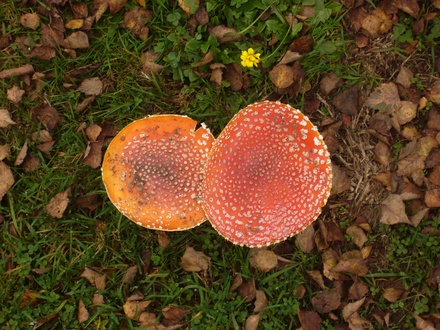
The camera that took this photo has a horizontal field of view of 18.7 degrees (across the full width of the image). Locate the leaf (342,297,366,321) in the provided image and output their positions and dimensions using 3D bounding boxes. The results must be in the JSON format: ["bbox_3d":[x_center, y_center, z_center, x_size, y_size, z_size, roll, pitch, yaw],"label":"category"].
[{"bbox_3d":[0.157,0.169,1.568,0.014,0.013,0.034,42,85,5],"label":"leaf"}]

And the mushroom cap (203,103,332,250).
[{"bbox_3d":[0.053,0.017,1.522,0.146,0.145,0.162,0,80,0],"label":"mushroom cap"}]

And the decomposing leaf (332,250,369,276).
[{"bbox_3d":[0.154,0.116,1.574,0.041,0.014,0.029,-6,83,-1],"label":"decomposing leaf"}]

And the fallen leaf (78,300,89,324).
[{"bbox_3d":[-0.159,0.172,1.553,0.013,0.010,0.029,-6,81,-1],"label":"fallen leaf"}]

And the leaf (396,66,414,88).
[{"bbox_3d":[0.222,-0.105,1.597,0.019,0.010,0.028,-14,81,-2],"label":"leaf"}]

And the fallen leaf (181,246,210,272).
[{"bbox_3d":[-0.029,0.111,1.569,0.034,0.012,0.028,29,82,5],"label":"fallen leaf"}]

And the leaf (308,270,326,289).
[{"bbox_3d":[0.115,0.135,1.574,0.013,0.010,0.028,-43,85,-5],"label":"leaf"}]

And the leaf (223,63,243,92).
[{"bbox_3d":[0.015,-0.105,1.597,0.021,0.010,0.034,-14,81,-2],"label":"leaf"}]

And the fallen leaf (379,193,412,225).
[{"bbox_3d":[0.209,0.052,1.583,0.038,0.011,0.038,0,83,0],"label":"fallen leaf"}]

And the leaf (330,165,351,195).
[{"bbox_3d":[0.141,0.017,1.591,0.029,0.012,0.036,0,80,0],"label":"leaf"}]

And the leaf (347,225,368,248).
[{"bbox_3d":[0.162,0.084,1.576,0.020,0.012,0.032,-40,83,-6],"label":"leaf"}]

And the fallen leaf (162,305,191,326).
[{"bbox_3d":[-0.048,0.167,1.477,0.031,0.012,0.022,0,81,0],"label":"fallen leaf"}]

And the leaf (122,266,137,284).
[{"bbox_3d":[-0.106,0.129,1.574,0.014,0.010,0.024,32,84,4],"label":"leaf"}]

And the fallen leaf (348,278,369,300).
[{"bbox_3d":[0.163,0.148,1.572,0.022,0.010,0.025,6,83,1],"label":"fallen leaf"}]

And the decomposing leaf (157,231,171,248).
[{"bbox_3d":[-0.066,0.087,1.566,0.015,0.010,0.024,-18,81,-3],"label":"decomposing leaf"}]

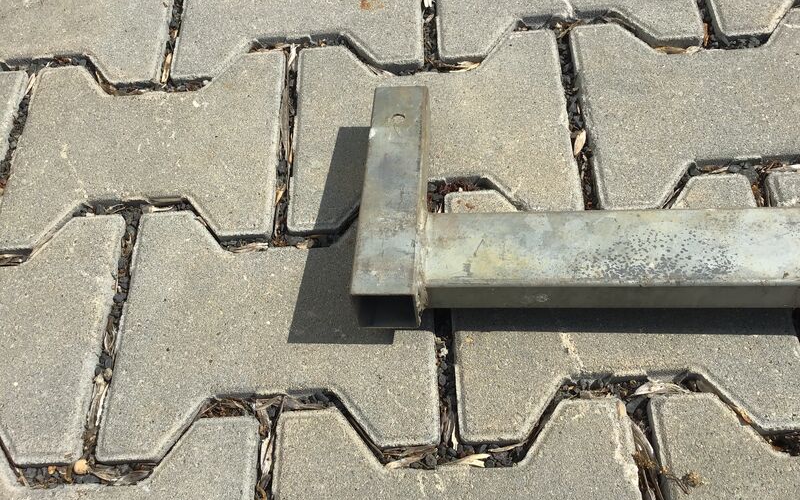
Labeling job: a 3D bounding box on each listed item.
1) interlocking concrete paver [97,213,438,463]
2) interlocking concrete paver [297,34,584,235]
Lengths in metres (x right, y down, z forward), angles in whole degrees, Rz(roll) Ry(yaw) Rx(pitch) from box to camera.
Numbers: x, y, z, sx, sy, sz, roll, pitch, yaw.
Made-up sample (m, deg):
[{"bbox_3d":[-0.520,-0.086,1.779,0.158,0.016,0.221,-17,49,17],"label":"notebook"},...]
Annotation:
[{"bbox_3d":[-0.077,0.061,0.489,0.202,0.070,0.174,-4,60,3],"label":"interlocking concrete paver"},{"bbox_3d":[0.025,-0.075,0.557,0.202,0.070,0.174,-3,60,3],"label":"interlocking concrete paver"}]

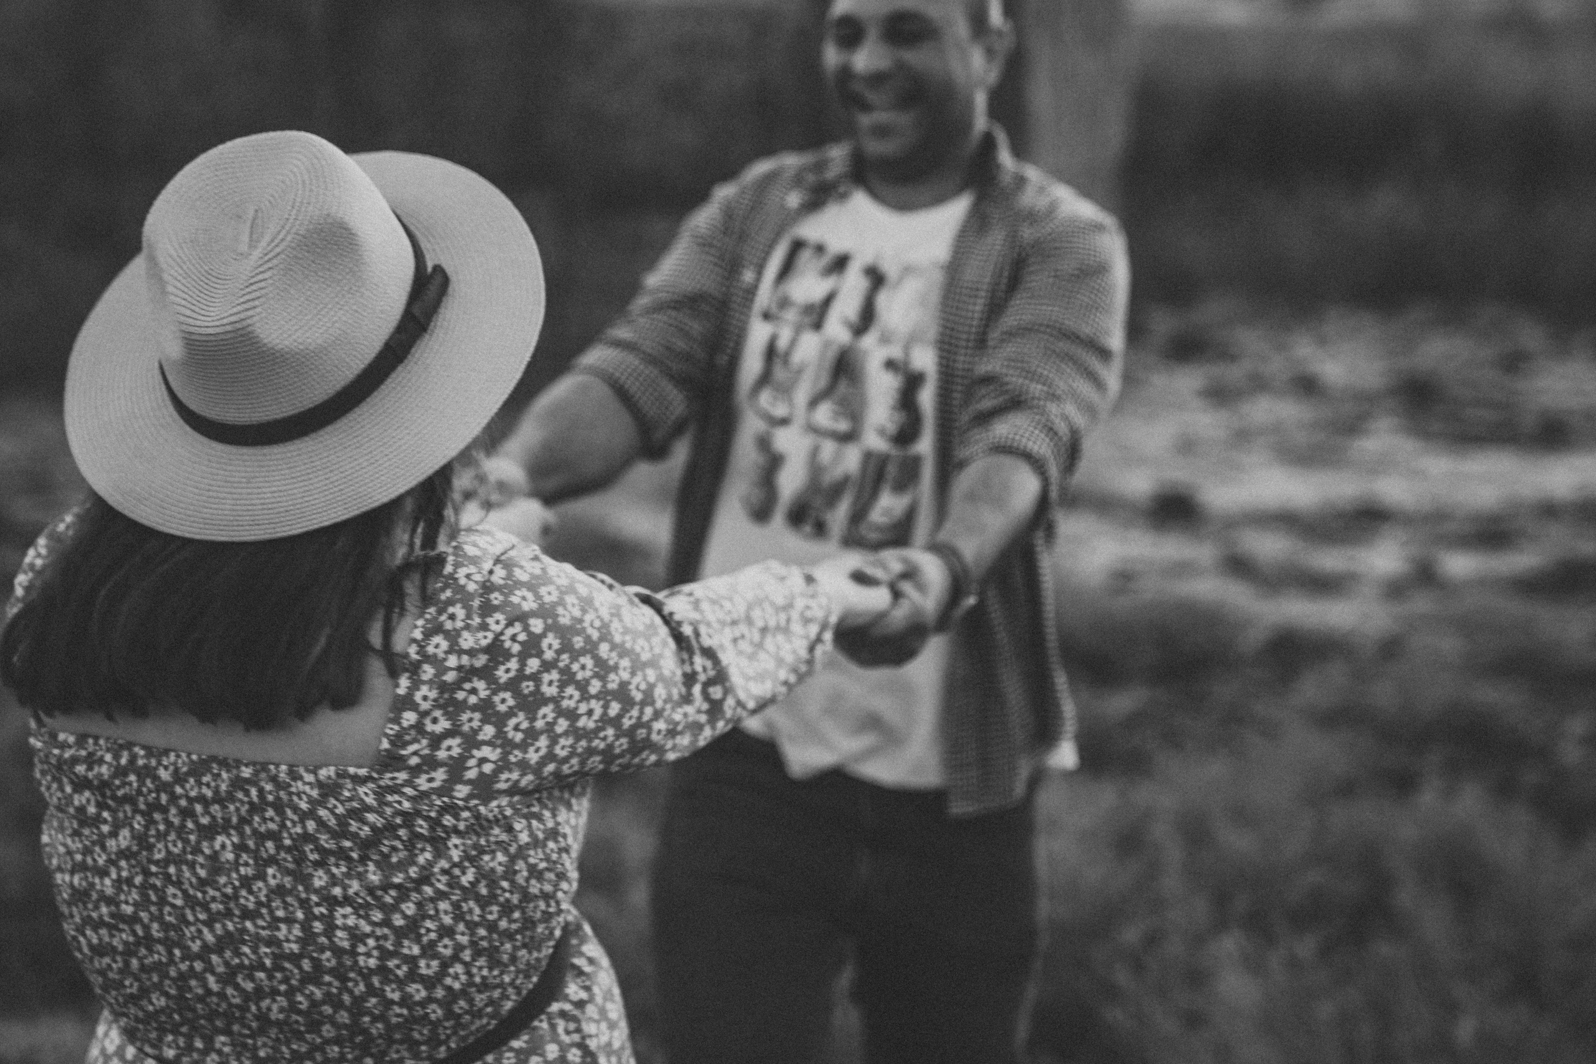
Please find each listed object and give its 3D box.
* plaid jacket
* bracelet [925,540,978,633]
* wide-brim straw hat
[{"bbox_3d":[0.055,-0.045,2.600,0.520,0.675,0.390,9,16,20],"label":"plaid jacket"},{"bbox_3d":[0.127,0.046,2.320,0.060,0.066,0.042,42,31,0],"label":"bracelet"},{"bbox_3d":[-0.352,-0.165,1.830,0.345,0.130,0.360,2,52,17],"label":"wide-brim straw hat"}]

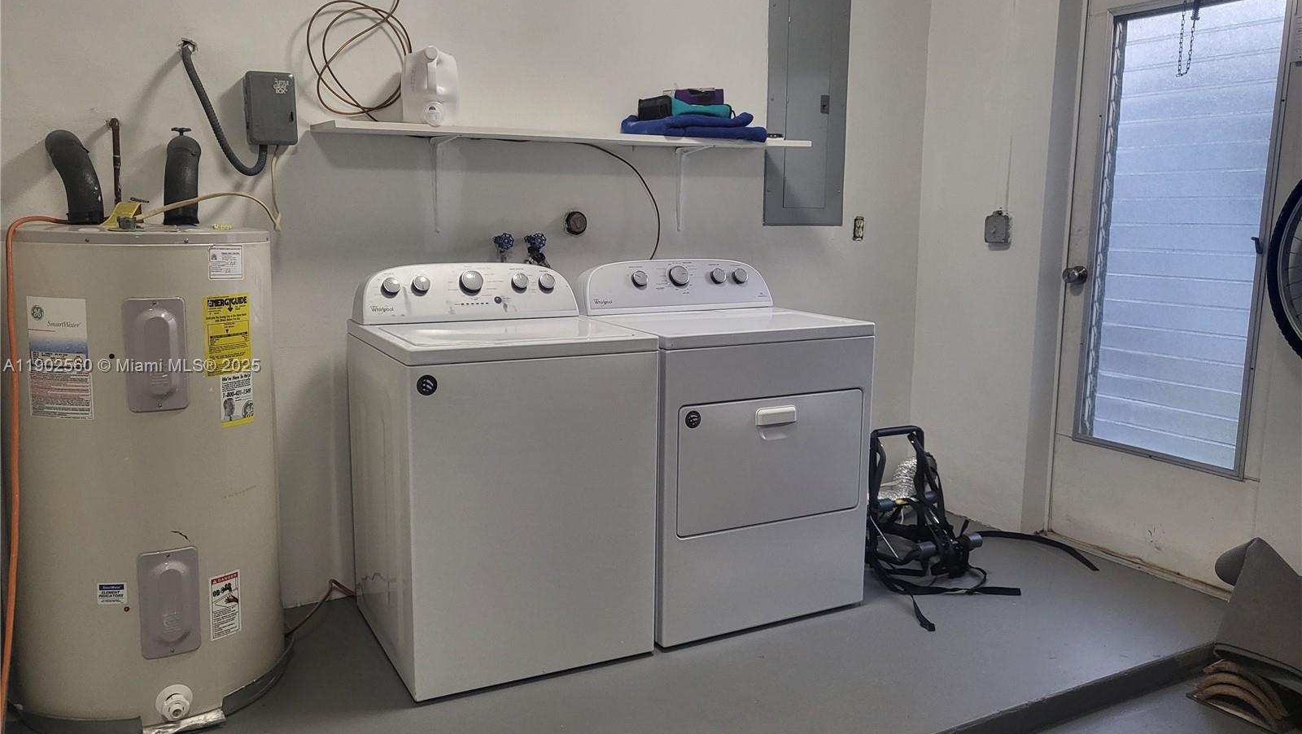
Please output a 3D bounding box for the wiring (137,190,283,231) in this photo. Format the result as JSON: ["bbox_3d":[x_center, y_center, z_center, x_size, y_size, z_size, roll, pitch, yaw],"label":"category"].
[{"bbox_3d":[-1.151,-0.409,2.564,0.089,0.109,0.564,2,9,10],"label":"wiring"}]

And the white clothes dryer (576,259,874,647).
[{"bbox_3d":[0.200,0.212,3.203,0.735,1.087,0.713,-4,10,-28],"label":"white clothes dryer"}]

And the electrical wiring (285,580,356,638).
[{"bbox_3d":[-1.017,0.734,3.018,0.240,0.090,0.220,-4,10,-27],"label":"electrical wiring"}]

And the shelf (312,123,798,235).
[{"bbox_3d":[-0.227,-0.601,3.224,1.650,0.313,0.240,-4,10,-27],"label":"shelf"}]

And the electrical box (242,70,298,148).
[{"bbox_3d":[-1.110,-0.753,2.858,0.131,0.204,0.081,-4,10,-28],"label":"electrical box"}]

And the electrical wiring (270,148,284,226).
[{"bbox_3d":[-1.097,-0.531,2.868,0.042,0.232,0.050,-4,10,-27],"label":"electrical wiring"}]

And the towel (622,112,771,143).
[{"bbox_3d":[0.133,-0.820,3.339,0.500,0.100,0.205,-4,10,-27],"label":"towel"}]

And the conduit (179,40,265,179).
[{"bbox_3d":[-1.210,-0.725,2.778,0.225,0.358,0.090,-4,10,-27],"label":"conduit"}]

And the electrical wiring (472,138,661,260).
[{"bbox_3d":[-0.269,-0.565,3.360,0.699,0.416,0.040,-4,10,-28],"label":"electrical wiring"}]

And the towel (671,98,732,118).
[{"bbox_3d":[0.143,-0.886,3.373,0.233,0.069,0.168,-4,10,-28],"label":"towel"}]

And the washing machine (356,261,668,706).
[{"bbox_3d":[-0.455,0.257,2.886,0.695,1.087,0.700,-4,10,-28],"label":"washing machine"}]

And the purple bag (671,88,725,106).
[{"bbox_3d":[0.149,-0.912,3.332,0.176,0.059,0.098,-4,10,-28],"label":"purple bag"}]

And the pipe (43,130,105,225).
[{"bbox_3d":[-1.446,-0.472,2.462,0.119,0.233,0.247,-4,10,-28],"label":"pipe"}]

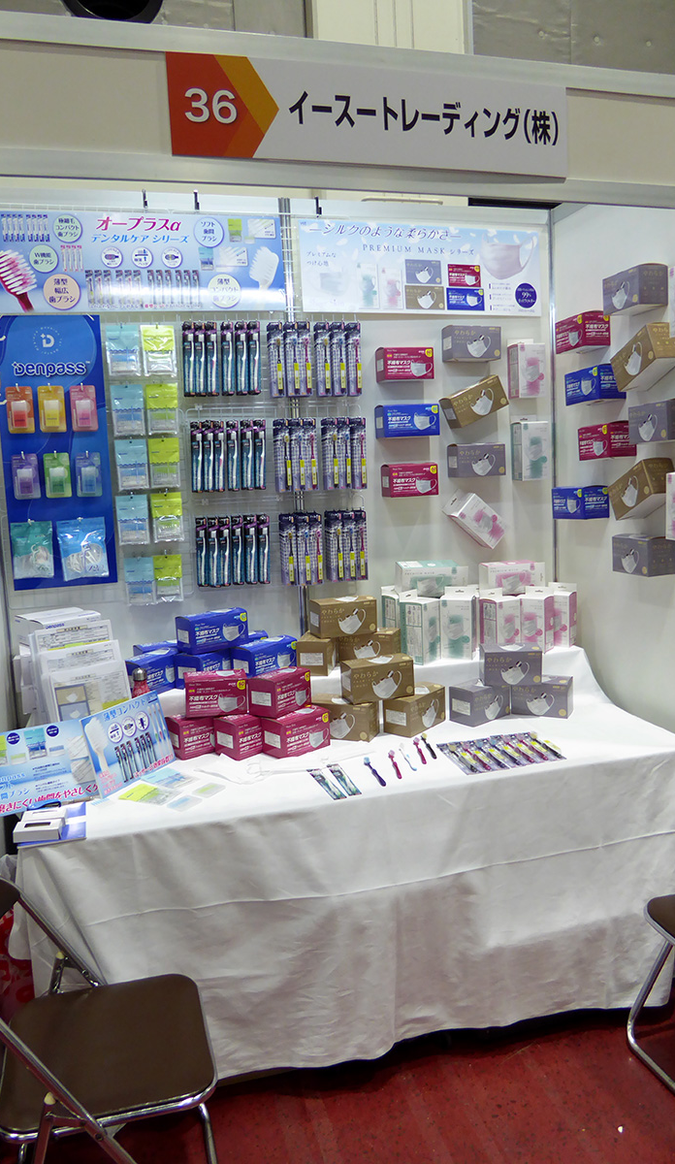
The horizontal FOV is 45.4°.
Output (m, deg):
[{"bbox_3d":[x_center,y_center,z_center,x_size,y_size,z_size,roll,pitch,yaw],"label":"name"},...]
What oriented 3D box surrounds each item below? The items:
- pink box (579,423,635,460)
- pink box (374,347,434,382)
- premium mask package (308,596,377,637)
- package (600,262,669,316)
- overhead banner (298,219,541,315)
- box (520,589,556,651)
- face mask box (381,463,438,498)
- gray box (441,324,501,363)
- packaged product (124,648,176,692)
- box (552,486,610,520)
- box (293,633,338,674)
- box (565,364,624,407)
[{"bbox_3d":[0.878,-0.454,2.626,0.095,0.106,0.179,-5,6,-14],"label":"pink box"},{"bbox_3d":[0.236,-0.756,2.820,0.179,0.106,0.095,-5,9,-14],"label":"pink box"},{"bbox_3d":[0.021,0.109,2.514,0.180,0.106,0.096,-5,8,-20],"label":"premium mask package"},{"bbox_3d":[0.896,-0.873,2.432,0.096,0.106,0.180,-4,8,-14],"label":"package"},{"bbox_3d":[0.307,-1.088,2.817,0.885,0.294,0.012,-4,8,-14],"label":"overhead banner"},{"bbox_3d":[0.696,0.132,2.835,0.102,0.215,0.086,3,9,36],"label":"box"},{"bbox_3d":[0.258,-0.361,2.869,0.179,0.106,0.095,-4,7,-14],"label":"face mask box"},{"bbox_3d":[0.477,-0.842,2.863,0.182,0.109,0.096,-4,9,-16],"label":"gray box"},{"bbox_3d":[-0.571,0.282,2.475,0.096,0.107,0.201,1,8,28],"label":"packaged product"},{"bbox_3d":[0.844,-0.274,2.802,0.103,0.104,0.179,-4,8,-14],"label":"box"},{"bbox_3d":[-0.065,0.236,2.627,0.097,0.109,0.199,-1,4,7],"label":"box"},{"bbox_3d":[0.851,-0.645,2.661,0.103,0.104,0.179,-4,8,-14],"label":"box"}]

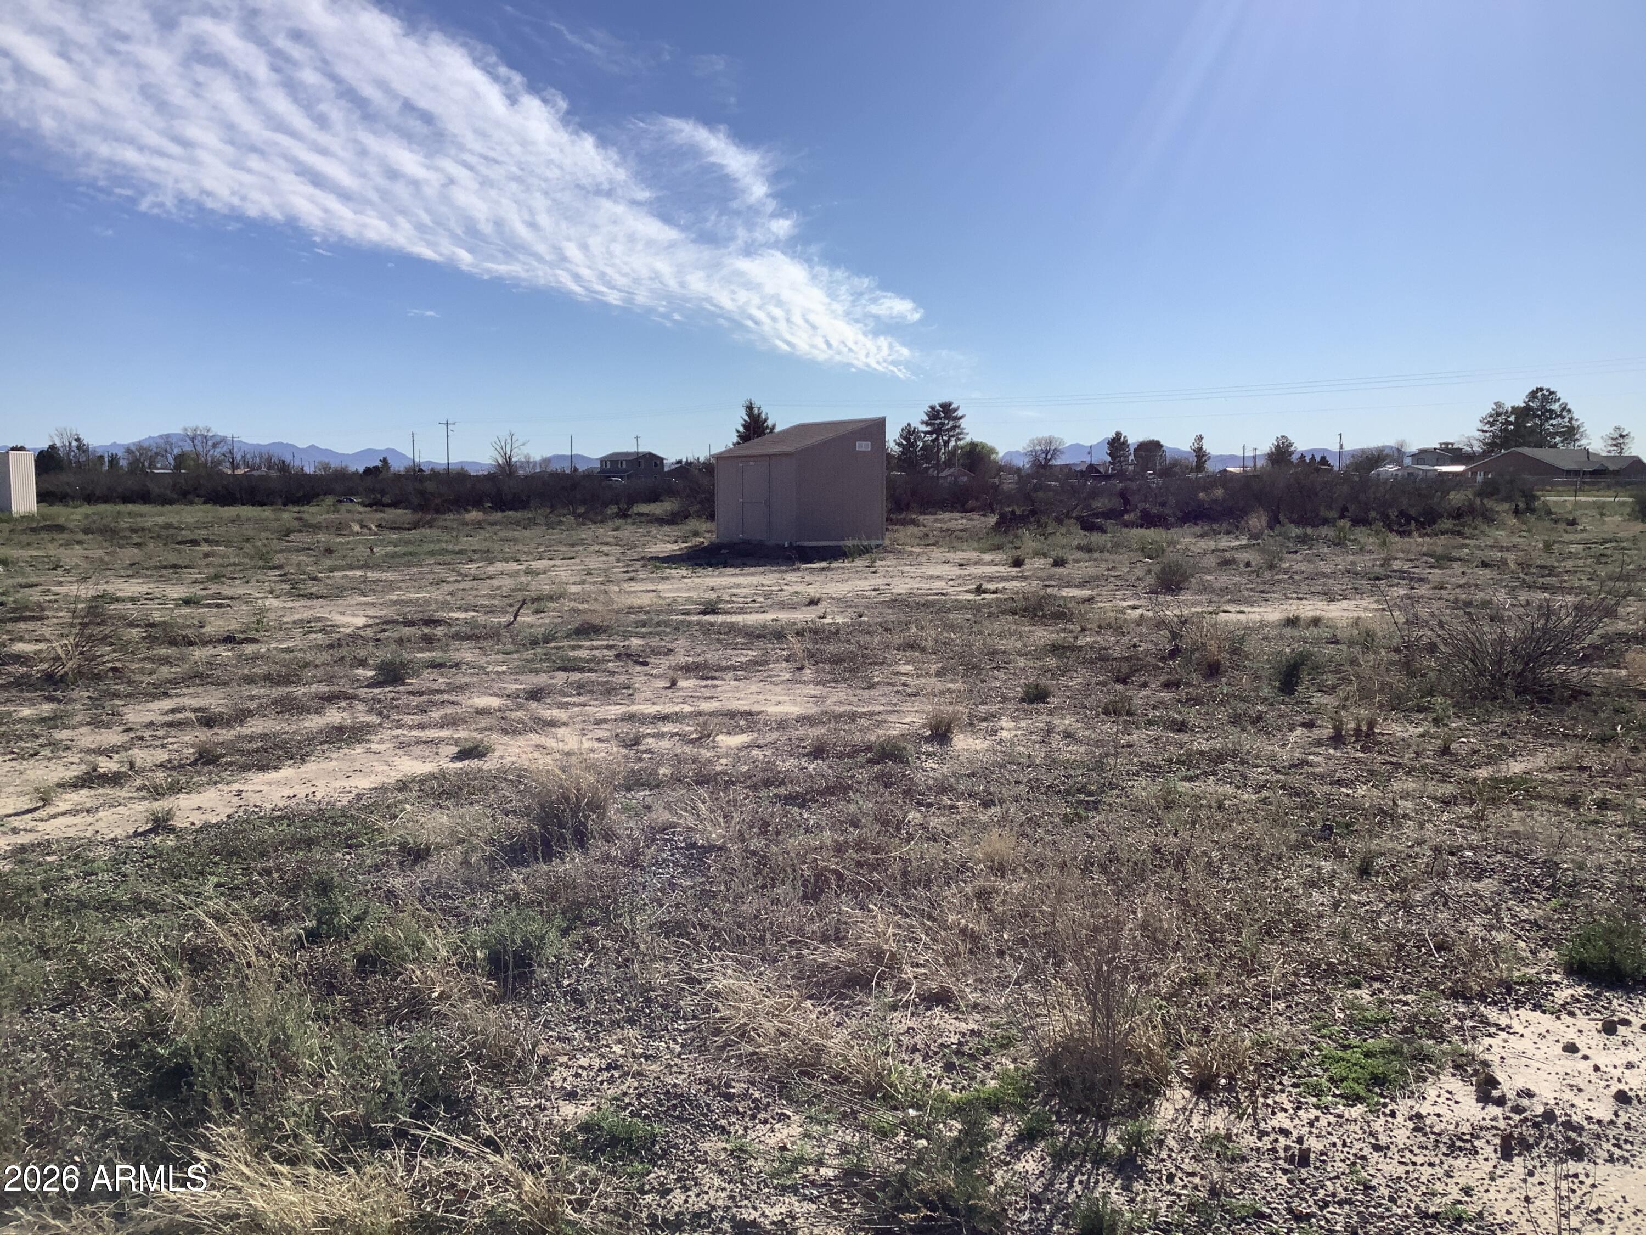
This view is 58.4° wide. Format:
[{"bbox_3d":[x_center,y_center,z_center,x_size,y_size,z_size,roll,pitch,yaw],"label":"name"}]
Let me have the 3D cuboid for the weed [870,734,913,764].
[{"bbox_3d":[0.386,0.739,8.417,0.250,0.140,0.237,0,6,3],"label":"weed"}]

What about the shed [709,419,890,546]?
[{"bbox_3d":[-0.517,-3.114,33.024,2.493,2.750,3.232,-4,7,-37],"label":"shed"}]

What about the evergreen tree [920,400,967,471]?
[{"bbox_3d":[17.525,-25.539,215.416,6.596,12.369,6.266,0,6,5],"label":"evergreen tree"}]

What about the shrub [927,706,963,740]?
[{"bbox_3d":[0.748,0.648,9.115,0.231,0.185,0.219,0,6,5],"label":"shrub"}]

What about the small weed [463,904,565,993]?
[{"bbox_3d":[-0.981,1.048,4.676,0.315,0.249,0.299,-1,6,-12],"label":"small weed"}]

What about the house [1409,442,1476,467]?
[{"bbox_3d":[114.741,-28.776,273.501,11.500,7.800,9.500,0,6,0],"label":"house"}]

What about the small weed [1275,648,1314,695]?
[{"bbox_3d":[3.268,0.382,10.208,0.260,0.280,0.250,0,6,0],"label":"small weed"}]

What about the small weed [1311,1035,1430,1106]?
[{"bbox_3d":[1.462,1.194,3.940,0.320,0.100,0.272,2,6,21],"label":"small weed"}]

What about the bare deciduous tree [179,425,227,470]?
[{"bbox_3d":[-98.460,-25.634,233.618,6.900,9.200,6.500,0,6,0],"label":"bare deciduous tree"}]

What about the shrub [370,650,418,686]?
[{"bbox_3d":[-3.141,0.367,10.787,0.320,0.200,0.280,0,6,0],"label":"shrub"}]

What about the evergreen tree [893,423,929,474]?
[{"bbox_3d":[12.720,-23.945,215.571,5.276,9.165,5.013,0,6,3],"label":"evergreen tree"}]

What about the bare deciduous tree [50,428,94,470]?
[{"bbox_3d":[-117.730,-25.272,230.655,6.653,8.885,6.320,-3,6,-27],"label":"bare deciduous tree"}]

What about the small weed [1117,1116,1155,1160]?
[{"bbox_3d":[0.699,1.152,3.287,0.080,0.075,0.070,0,6,0],"label":"small weed"}]

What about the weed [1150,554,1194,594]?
[{"bbox_3d":[4.777,-0.600,20.145,0.598,0.533,0.568,1,6,13],"label":"weed"}]

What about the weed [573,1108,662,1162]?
[{"bbox_3d":[-0.462,1.157,3.319,0.195,0.060,0.160,0,6,0],"label":"weed"}]

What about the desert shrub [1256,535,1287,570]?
[{"bbox_3d":[7.194,-1.028,23.639,0.450,0.510,0.420,0,6,0],"label":"desert shrub"}]

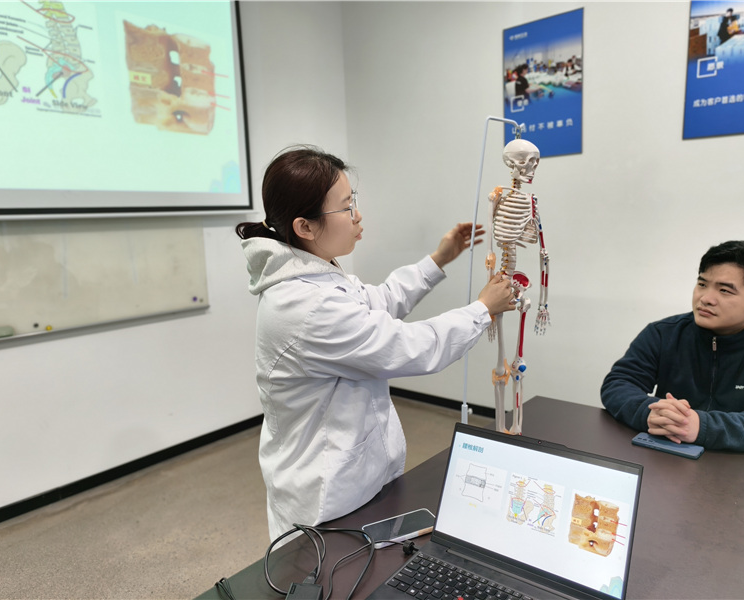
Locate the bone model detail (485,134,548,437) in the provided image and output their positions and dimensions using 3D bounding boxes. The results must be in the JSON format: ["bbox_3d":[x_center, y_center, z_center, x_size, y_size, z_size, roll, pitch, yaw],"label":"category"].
[{"bbox_3d":[0.382,-0.004,1.428,0.220,0.837,0.135,-7,11,-40],"label":"bone model detail"}]

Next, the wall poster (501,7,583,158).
[{"bbox_3d":[1.016,-1.262,3.197,0.499,0.799,0.025,5,11,42],"label":"wall poster"}]

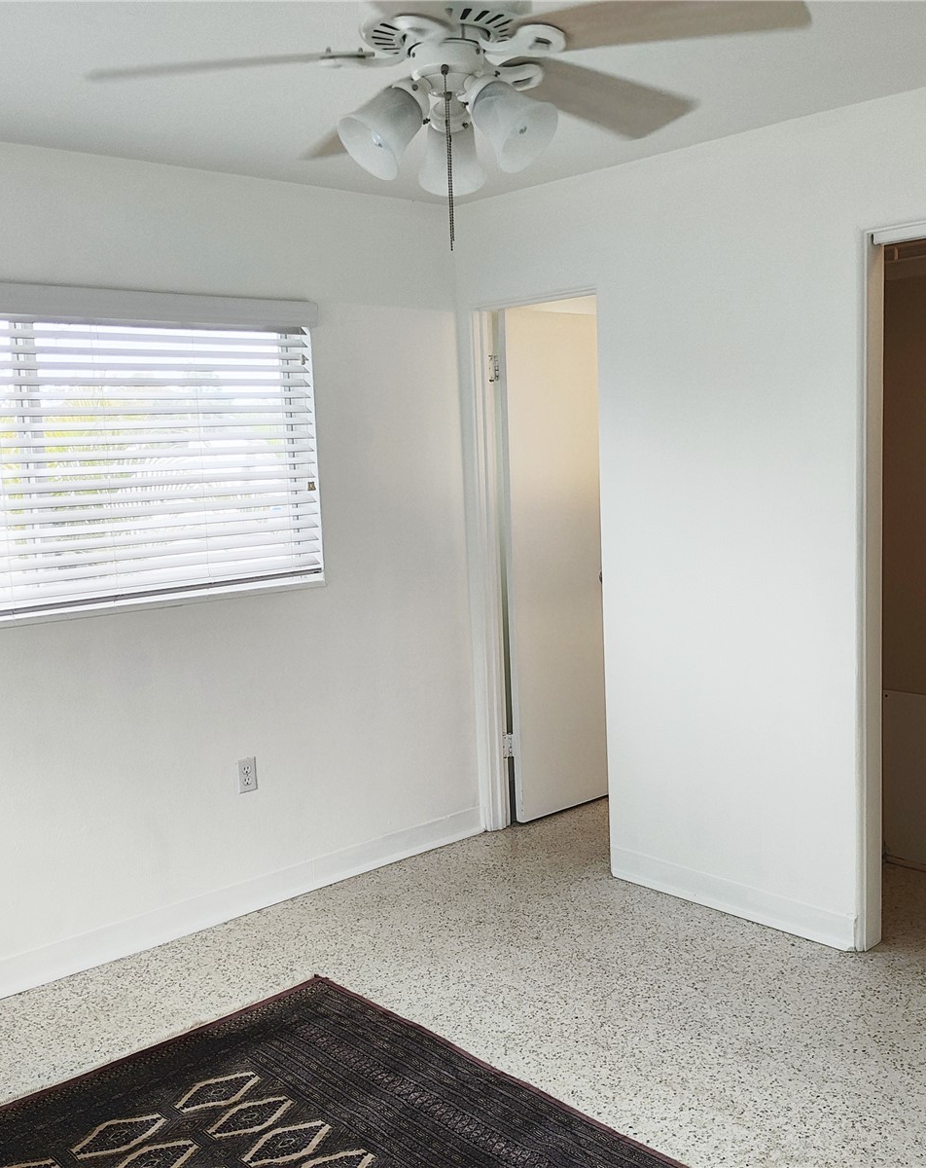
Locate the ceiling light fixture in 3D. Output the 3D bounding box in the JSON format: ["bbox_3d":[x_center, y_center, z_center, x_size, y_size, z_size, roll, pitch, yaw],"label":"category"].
[{"bbox_3d":[-0.002,-0.820,1.774,1.070,0.570,1.040,5,10,44],"label":"ceiling light fixture"}]

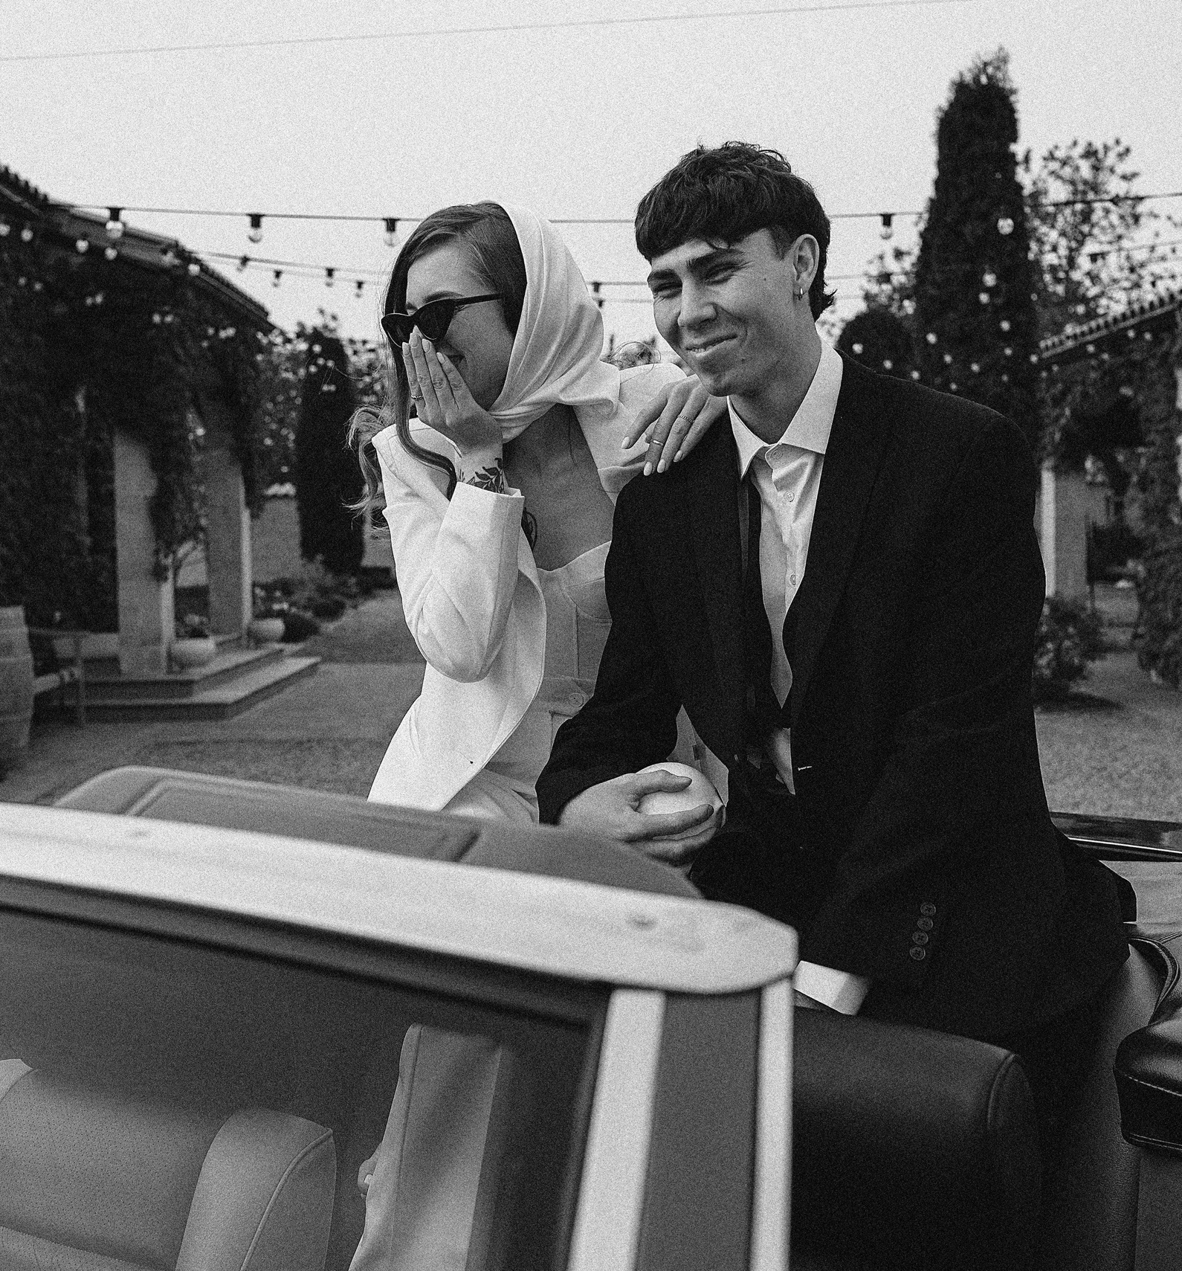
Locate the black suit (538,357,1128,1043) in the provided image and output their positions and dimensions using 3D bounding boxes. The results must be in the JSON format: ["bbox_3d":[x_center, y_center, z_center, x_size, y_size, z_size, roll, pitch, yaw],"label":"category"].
[{"bbox_3d":[0.249,0.075,1.930,0.550,0.760,0.550,1,4,38],"label":"black suit"}]

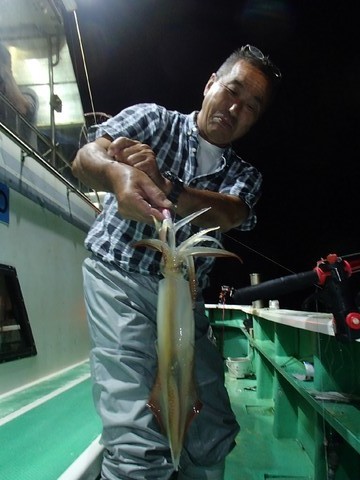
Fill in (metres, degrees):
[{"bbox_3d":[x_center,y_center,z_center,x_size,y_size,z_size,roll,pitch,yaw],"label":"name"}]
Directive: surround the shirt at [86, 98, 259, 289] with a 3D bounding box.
[{"bbox_3d":[-0.031,-0.130,1.130,0.510,0.500,0.310,19,10,-12],"label":"shirt"}]

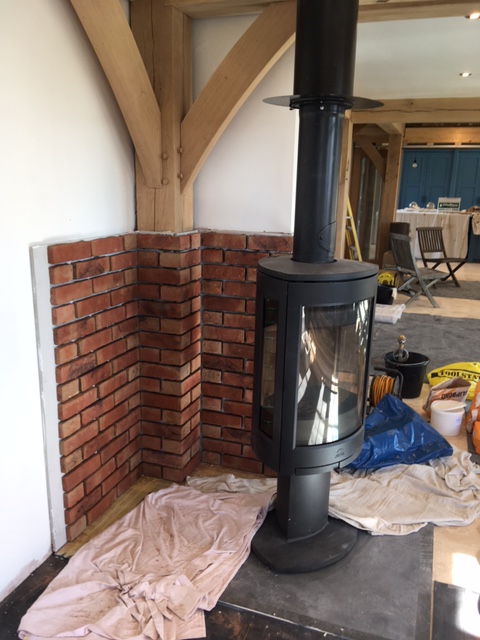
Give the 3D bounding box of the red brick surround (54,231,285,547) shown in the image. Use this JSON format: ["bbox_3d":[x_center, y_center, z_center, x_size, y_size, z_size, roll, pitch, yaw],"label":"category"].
[{"bbox_3d":[-0.236,0.263,2.287,0.675,1.190,0.815,6,15,20],"label":"red brick surround"}]

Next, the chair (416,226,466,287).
[{"bbox_3d":[3.200,-0.983,8.540,0.480,0.890,0.580,-5,15,-25],"label":"chair"}]

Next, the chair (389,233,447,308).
[{"bbox_3d":[2.345,-0.657,7.110,0.580,0.890,0.480,-2,14,-14],"label":"chair"}]

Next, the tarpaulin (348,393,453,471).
[{"bbox_3d":[0.825,0.600,3.090,0.660,0.210,0.570,-2,14,-12],"label":"tarpaulin"}]

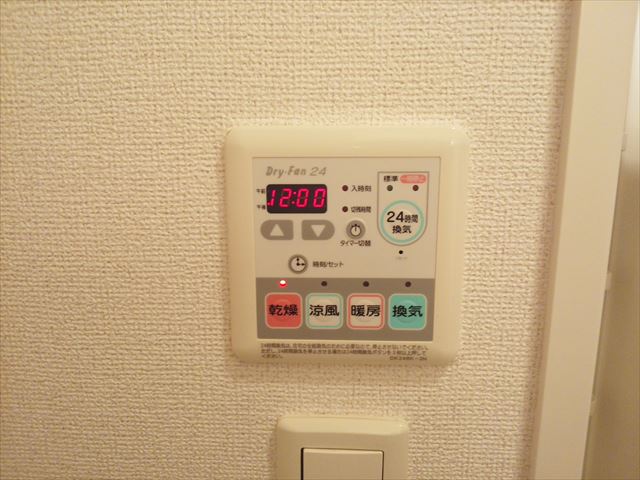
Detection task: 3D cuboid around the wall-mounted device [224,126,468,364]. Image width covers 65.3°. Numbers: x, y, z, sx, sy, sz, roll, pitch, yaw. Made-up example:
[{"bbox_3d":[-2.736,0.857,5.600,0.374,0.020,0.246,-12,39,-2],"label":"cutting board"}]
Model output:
[{"bbox_3d":[0.012,0.005,0.242,0.116,0.119,0.013,0,11,2],"label":"wall-mounted device"}]

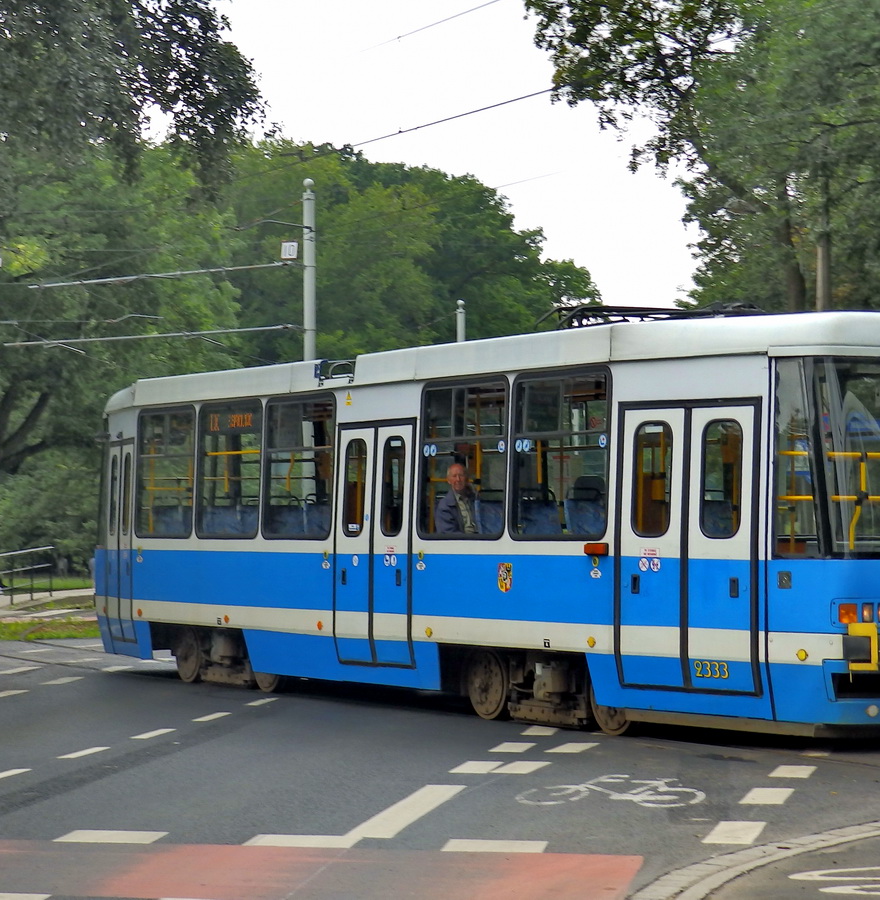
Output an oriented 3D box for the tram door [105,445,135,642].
[{"bbox_3d":[-3.847,1.100,25.182,0.132,2.438,1.285,1,-3,-22],"label":"tram door"}]

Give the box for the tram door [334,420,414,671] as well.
[{"bbox_3d":[-0.645,0.926,20.691,0.132,2.438,1.332,2,-3,-37],"label":"tram door"}]

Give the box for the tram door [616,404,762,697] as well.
[{"bbox_3d":[2.073,0.802,17.423,1.399,2.438,0.132,-2,-3,38],"label":"tram door"}]

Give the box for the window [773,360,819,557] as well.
[{"bbox_3d":[2.882,0.061,16.831,0.454,1.625,0.113,-2,-3,38],"label":"window"}]

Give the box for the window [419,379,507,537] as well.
[{"bbox_3d":[0.239,0.091,19.594,0.104,1.531,1.332,2,-3,-37],"label":"window"}]

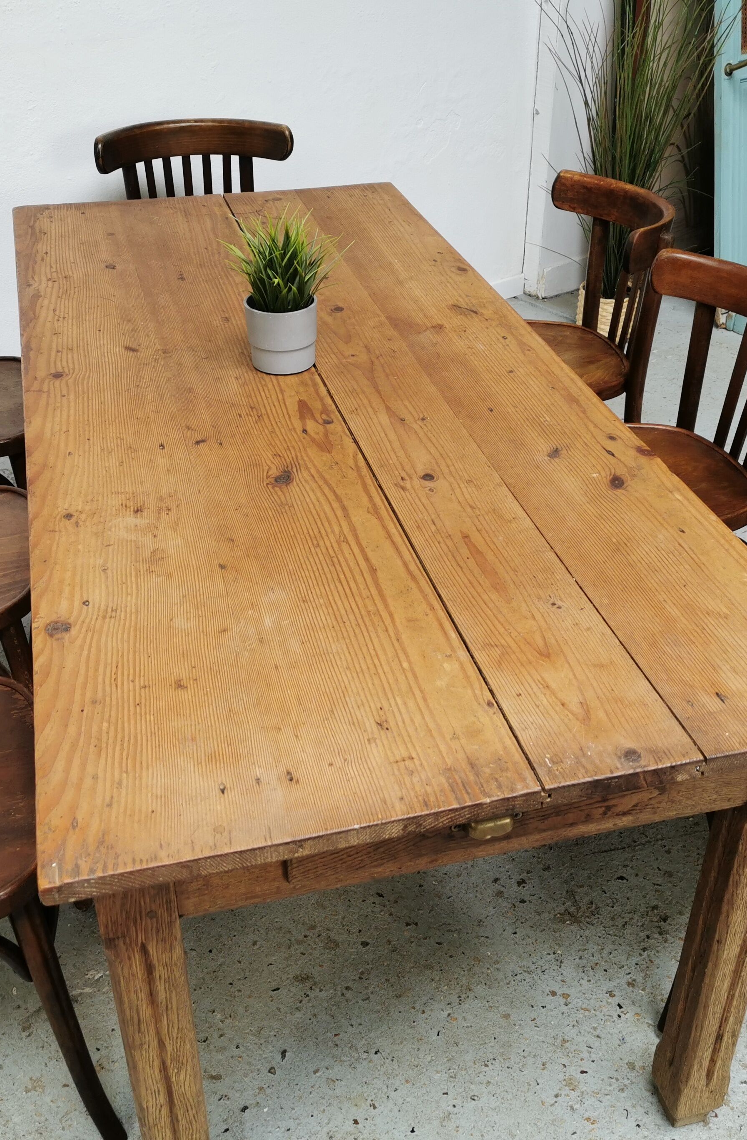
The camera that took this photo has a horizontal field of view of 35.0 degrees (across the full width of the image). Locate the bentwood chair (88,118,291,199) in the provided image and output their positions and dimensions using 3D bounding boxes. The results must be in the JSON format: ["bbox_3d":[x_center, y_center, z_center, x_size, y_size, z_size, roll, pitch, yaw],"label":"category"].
[{"bbox_3d":[-0.402,-0.633,2.911,0.437,0.812,0.490,-8,35,-13],"label":"bentwood chair"}]

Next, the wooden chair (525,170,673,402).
[{"bbox_3d":[0.341,-0.382,2.551,0.490,0.812,0.437,-4,34,-7],"label":"wooden chair"}]

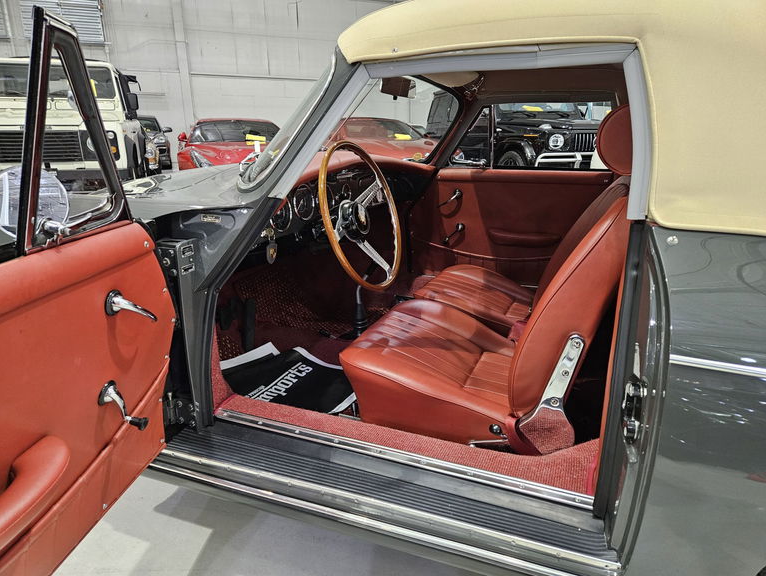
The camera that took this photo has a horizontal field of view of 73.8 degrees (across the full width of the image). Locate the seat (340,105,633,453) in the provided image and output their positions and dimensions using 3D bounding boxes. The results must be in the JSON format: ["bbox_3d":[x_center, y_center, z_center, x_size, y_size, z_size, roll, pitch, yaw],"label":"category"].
[{"bbox_3d":[0.300,-0.029,1.349,0.772,0.861,0.475,7,18,21],"label":"seat"}]

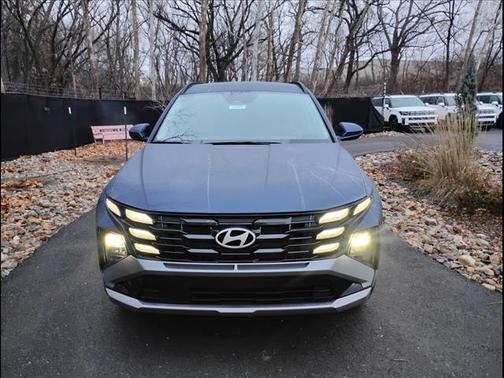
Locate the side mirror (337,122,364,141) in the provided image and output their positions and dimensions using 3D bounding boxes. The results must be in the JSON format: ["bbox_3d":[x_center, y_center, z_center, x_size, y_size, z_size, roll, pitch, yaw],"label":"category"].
[{"bbox_3d":[0.865,-0.508,3.544,0.240,0.165,0.170,0,12,1],"label":"side mirror"}]

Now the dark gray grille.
[{"bbox_3d":[-0.077,0.223,2.140,1.310,0.270,0.240,0,12,1],"label":"dark gray grille"}]

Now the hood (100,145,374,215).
[{"bbox_3d":[-0.073,-0.111,2.654,1.580,0.230,1.180,0,21,1],"label":"hood"}]

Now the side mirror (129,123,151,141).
[{"bbox_3d":[-0.965,-0.499,3.563,0.240,0.165,0.170,0,12,1],"label":"side mirror"}]

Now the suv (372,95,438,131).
[{"bbox_3d":[7.951,-4.128,21.724,1.930,1.740,4.750,-1,12,-1],"label":"suv"}]

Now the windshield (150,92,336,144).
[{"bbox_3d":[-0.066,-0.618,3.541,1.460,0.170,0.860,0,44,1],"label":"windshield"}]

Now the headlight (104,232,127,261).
[{"bbox_3d":[-0.760,0.325,2.290,0.125,0.150,0.120,0,12,1],"label":"headlight"}]

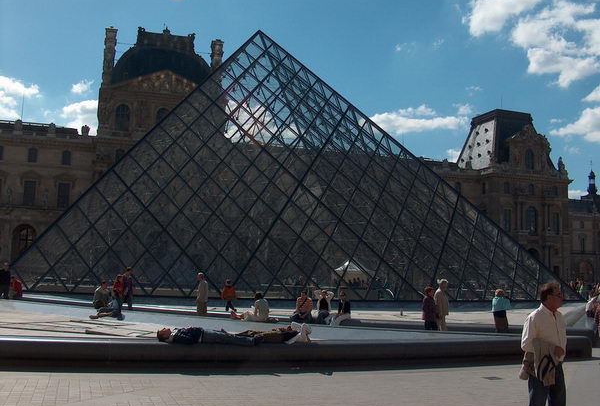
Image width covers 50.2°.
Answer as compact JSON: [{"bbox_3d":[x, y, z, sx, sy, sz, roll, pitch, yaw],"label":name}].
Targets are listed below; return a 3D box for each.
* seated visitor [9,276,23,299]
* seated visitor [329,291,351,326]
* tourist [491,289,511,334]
[{"bbox_3d":[-11.186,3.482,25.131,0.520,1.250,0.750,-3,-8,37],"label":"seated visitor"},{"bbox_3d":[1.149,3.220,18.629,0.520,1.280,0.800,-3,-8,33],"label":"seated visitor"},{"bbox_3d":[5.302,3.078,16.914,0.480,1.540,0.420,-2,-7,27],"label":"tourist"}]

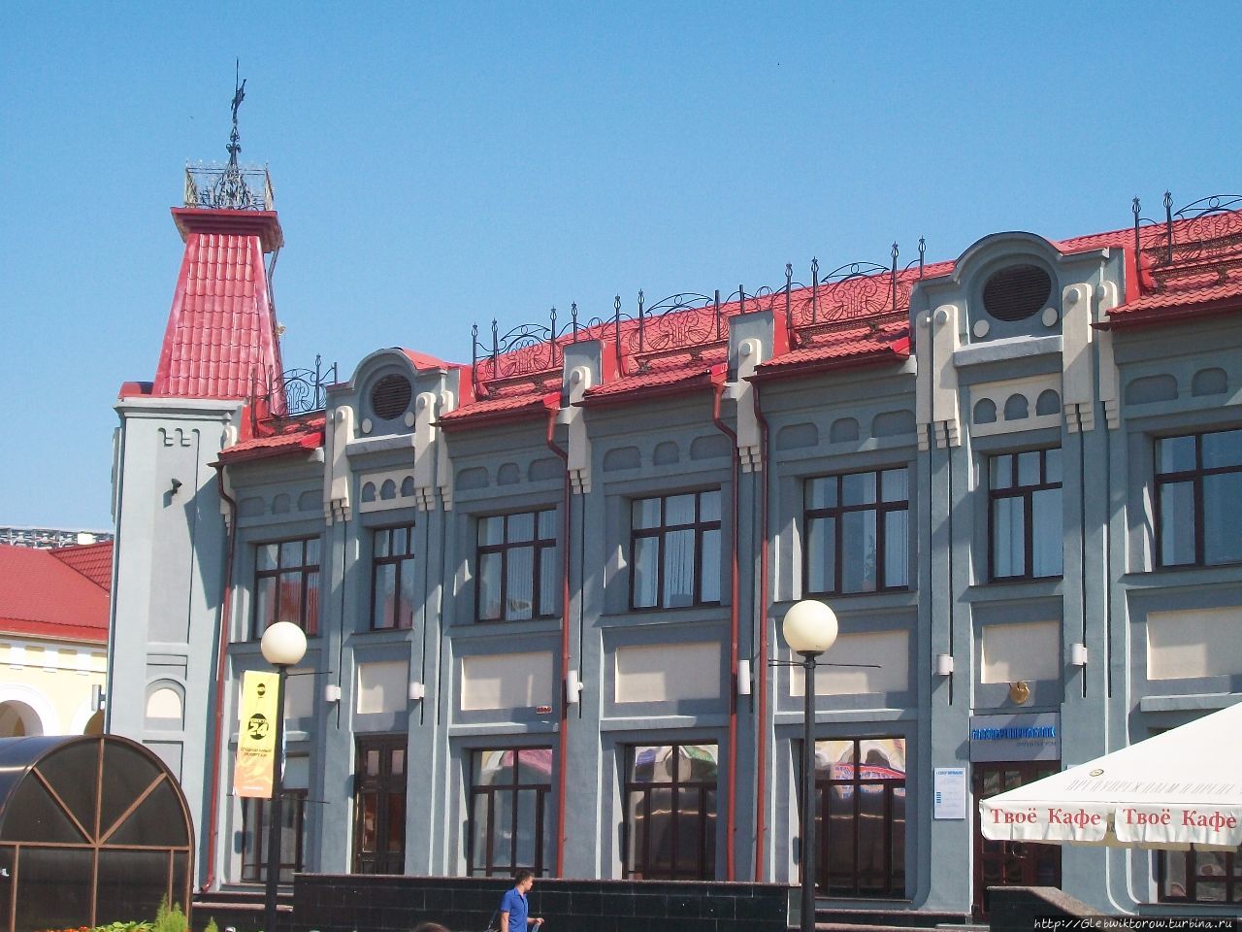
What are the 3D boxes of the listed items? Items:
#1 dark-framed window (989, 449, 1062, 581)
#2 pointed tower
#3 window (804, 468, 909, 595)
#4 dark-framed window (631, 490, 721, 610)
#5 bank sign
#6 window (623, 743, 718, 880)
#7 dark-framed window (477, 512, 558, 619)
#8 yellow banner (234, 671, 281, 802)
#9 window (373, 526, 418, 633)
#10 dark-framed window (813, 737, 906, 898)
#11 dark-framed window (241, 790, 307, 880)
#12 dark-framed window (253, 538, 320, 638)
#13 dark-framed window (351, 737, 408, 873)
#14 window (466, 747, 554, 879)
[{"bbox_3d":[5.649,0.676,34.626,1.350,1.786,0.150,-7,-13,42],"label":"dark-framed window"},{"bbox_3d":[-7.851,-0.023,47.512,2.800,16.000,3.000,2,-9,-3],"label":"pointed tower"},{"bbox_3d":[3.400,0.961,35.823,2.003,1.745,0.180,-7,-12,42],"label":"window"},{"bbox_3d":[0.893,1.282,38.108,2.003,1.755,0.180,-7,-12,42],"label":"dark-framed window"},{"bbox_3d":[5.210,3.596,33.195,1.418,0.631,0.120,-7,-12,42],"label":"bank sign"},{"bbox_3d":[0.808,5.242,37.503,2.013,2.181,0.180,-7,-12,42],"label":"window"},{"bbox_3d":[-1.640,1.638,41.303,2.110,1.774,0.150,-7,-13,42],"label":"dark-framed window"},{"bbox_3d":[-3.561,2.642,24.646,0.040,1.270,0.490,-7,-13,42],"label":"yellow banner"},{"bbox_3d":[-3.750,1.862,42.344,1.308,1.745,0.180,-7,-12,42],"label":"window"},{"bbox_3d":[3.389,5.021,35.954,2.090,2.269,0.150,-7,-13,42],"label":"dark-framed window"},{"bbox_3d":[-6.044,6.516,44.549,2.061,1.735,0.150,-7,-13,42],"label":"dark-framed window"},{"bbox_3d":[-5.803,2.154,44.210,1.958,1.734,0.180,-7,-12,42],"label":"dark-framed window"},{"bbox_3d":[-3.927,5.826,41.548,1.329,2.739,0.180,-7,-12,42],"label":"dark-framed window"},{"bbox_3d":[-1.700,5.672,40.620,2.115,2.248,0.150,-7,-13,42],"label":"window"}]

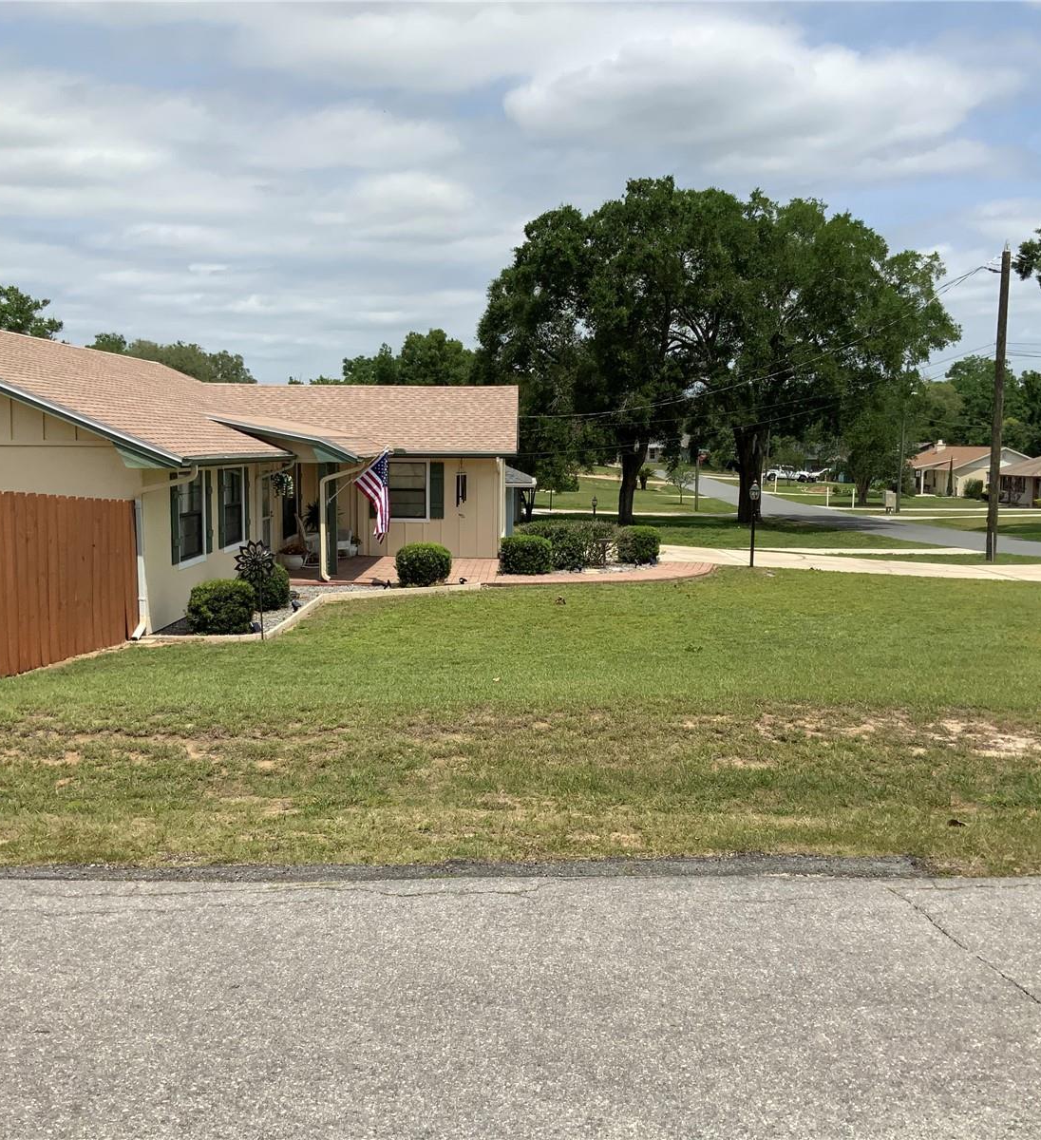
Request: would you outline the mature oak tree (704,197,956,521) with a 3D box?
[{"bbox_3d":[13.288,-9.053,55.295,12.000,14.000,12.000,0,6,0],"label":"mature oak tree"}]

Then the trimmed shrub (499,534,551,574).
[{"bbox_3d":[0.137,-0.340,26.210,1.100,0.800,1.100,0,6,0],"label":"trimmed shrub"}]

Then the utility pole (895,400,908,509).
[{"bbox_3d":[21.450,-7.634,71.557,0.300,8.800,0.300,0,6,0],"label":"utility pole"}]

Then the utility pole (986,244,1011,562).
[{"bbox_3d":[13.106,-4.525,34.867,0.300,8.600,0.300,0,6,0],"label":"utility pole"}]

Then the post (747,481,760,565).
[{"bbox_3d":[5.582,-1.117,30.595,0.260,2.090,0.260,0,6,0],"label":"post"}]

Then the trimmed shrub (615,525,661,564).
[{"bbox_3d":[2.711,-0.595,29.057,1.020,0.850,1.050,0,6,0],"label":"trimmed shrub"}]

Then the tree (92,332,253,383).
[{"bbox_3d":[-25.875,-12.051,94.436,12.400,11.200,11.500,0,6,0],"label":"tree"}]

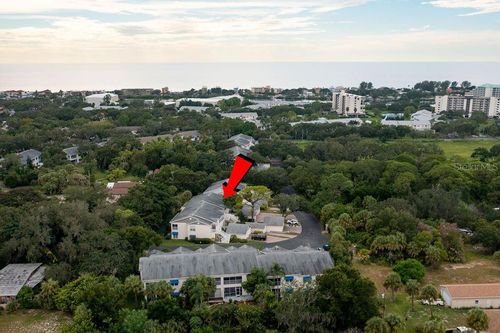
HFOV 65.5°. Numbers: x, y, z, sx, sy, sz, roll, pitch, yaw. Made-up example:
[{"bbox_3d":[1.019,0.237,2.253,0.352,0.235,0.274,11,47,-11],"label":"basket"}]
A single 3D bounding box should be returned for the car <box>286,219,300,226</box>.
[{"bbox_3d":[15.610,20.360,140.900,4.450,1.600,1.850,2,15,7],"label":"car"}]

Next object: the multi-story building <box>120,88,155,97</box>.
[{"bbox_3d":[-209.580,-137.010,724.140,59.000,12.500,18.000,0,15,0],"label":"multi-story building"}]

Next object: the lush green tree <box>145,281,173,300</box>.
[{"bbox_3d":[-20.520,28.960,87.350,6.000,6.700,5.000,0,15,0],"label":"lush green tree"}]

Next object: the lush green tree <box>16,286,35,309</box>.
[{"bbox_3d":[-51.600,29.720,89.280,4.200,4.500,4.000,0,15,0],"label":"lush green tree"}]

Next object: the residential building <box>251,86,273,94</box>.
[{"bbox_3d":[18.350,-119.480,620.330,34.000,15.000,20.000,0,15,0],"label":"residential building"}]

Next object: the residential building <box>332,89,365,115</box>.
[{"bbox_3d":[117.560,-75.350,461.560,25.000,28.000,33.000,-3,16,-12],"label":"residential building"}]

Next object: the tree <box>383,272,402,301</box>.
[{"bbox_3d":[32.810,27.860,89.400,4.300,7.300,4.300,0,15,0],"label":"tree"}]

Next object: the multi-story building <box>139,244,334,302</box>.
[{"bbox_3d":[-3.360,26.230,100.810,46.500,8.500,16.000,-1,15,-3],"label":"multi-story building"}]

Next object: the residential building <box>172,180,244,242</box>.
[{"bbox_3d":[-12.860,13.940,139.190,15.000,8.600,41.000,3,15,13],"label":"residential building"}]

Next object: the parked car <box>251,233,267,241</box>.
[{"bbox_3d":[2.890,22.010,122.270,4.750,1.700,1.950,2,15,7],"label":"parked car"}]

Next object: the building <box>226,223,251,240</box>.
[{"bbox_3d":[-3.890,21.400,130.590,6.500,4.200,8.200,0,15,0],"label":"building"}]

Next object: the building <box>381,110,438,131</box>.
[{"bbox_3d":[148.300,-42.930,363.680,45.000,12.500,25.000,0,15,0],"label":"building"}]

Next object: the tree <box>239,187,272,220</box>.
[{"bbox_3d":[1.910,13.170,134.900,11.700,12.200,11.000,0,15,0],"label":"tree"}]

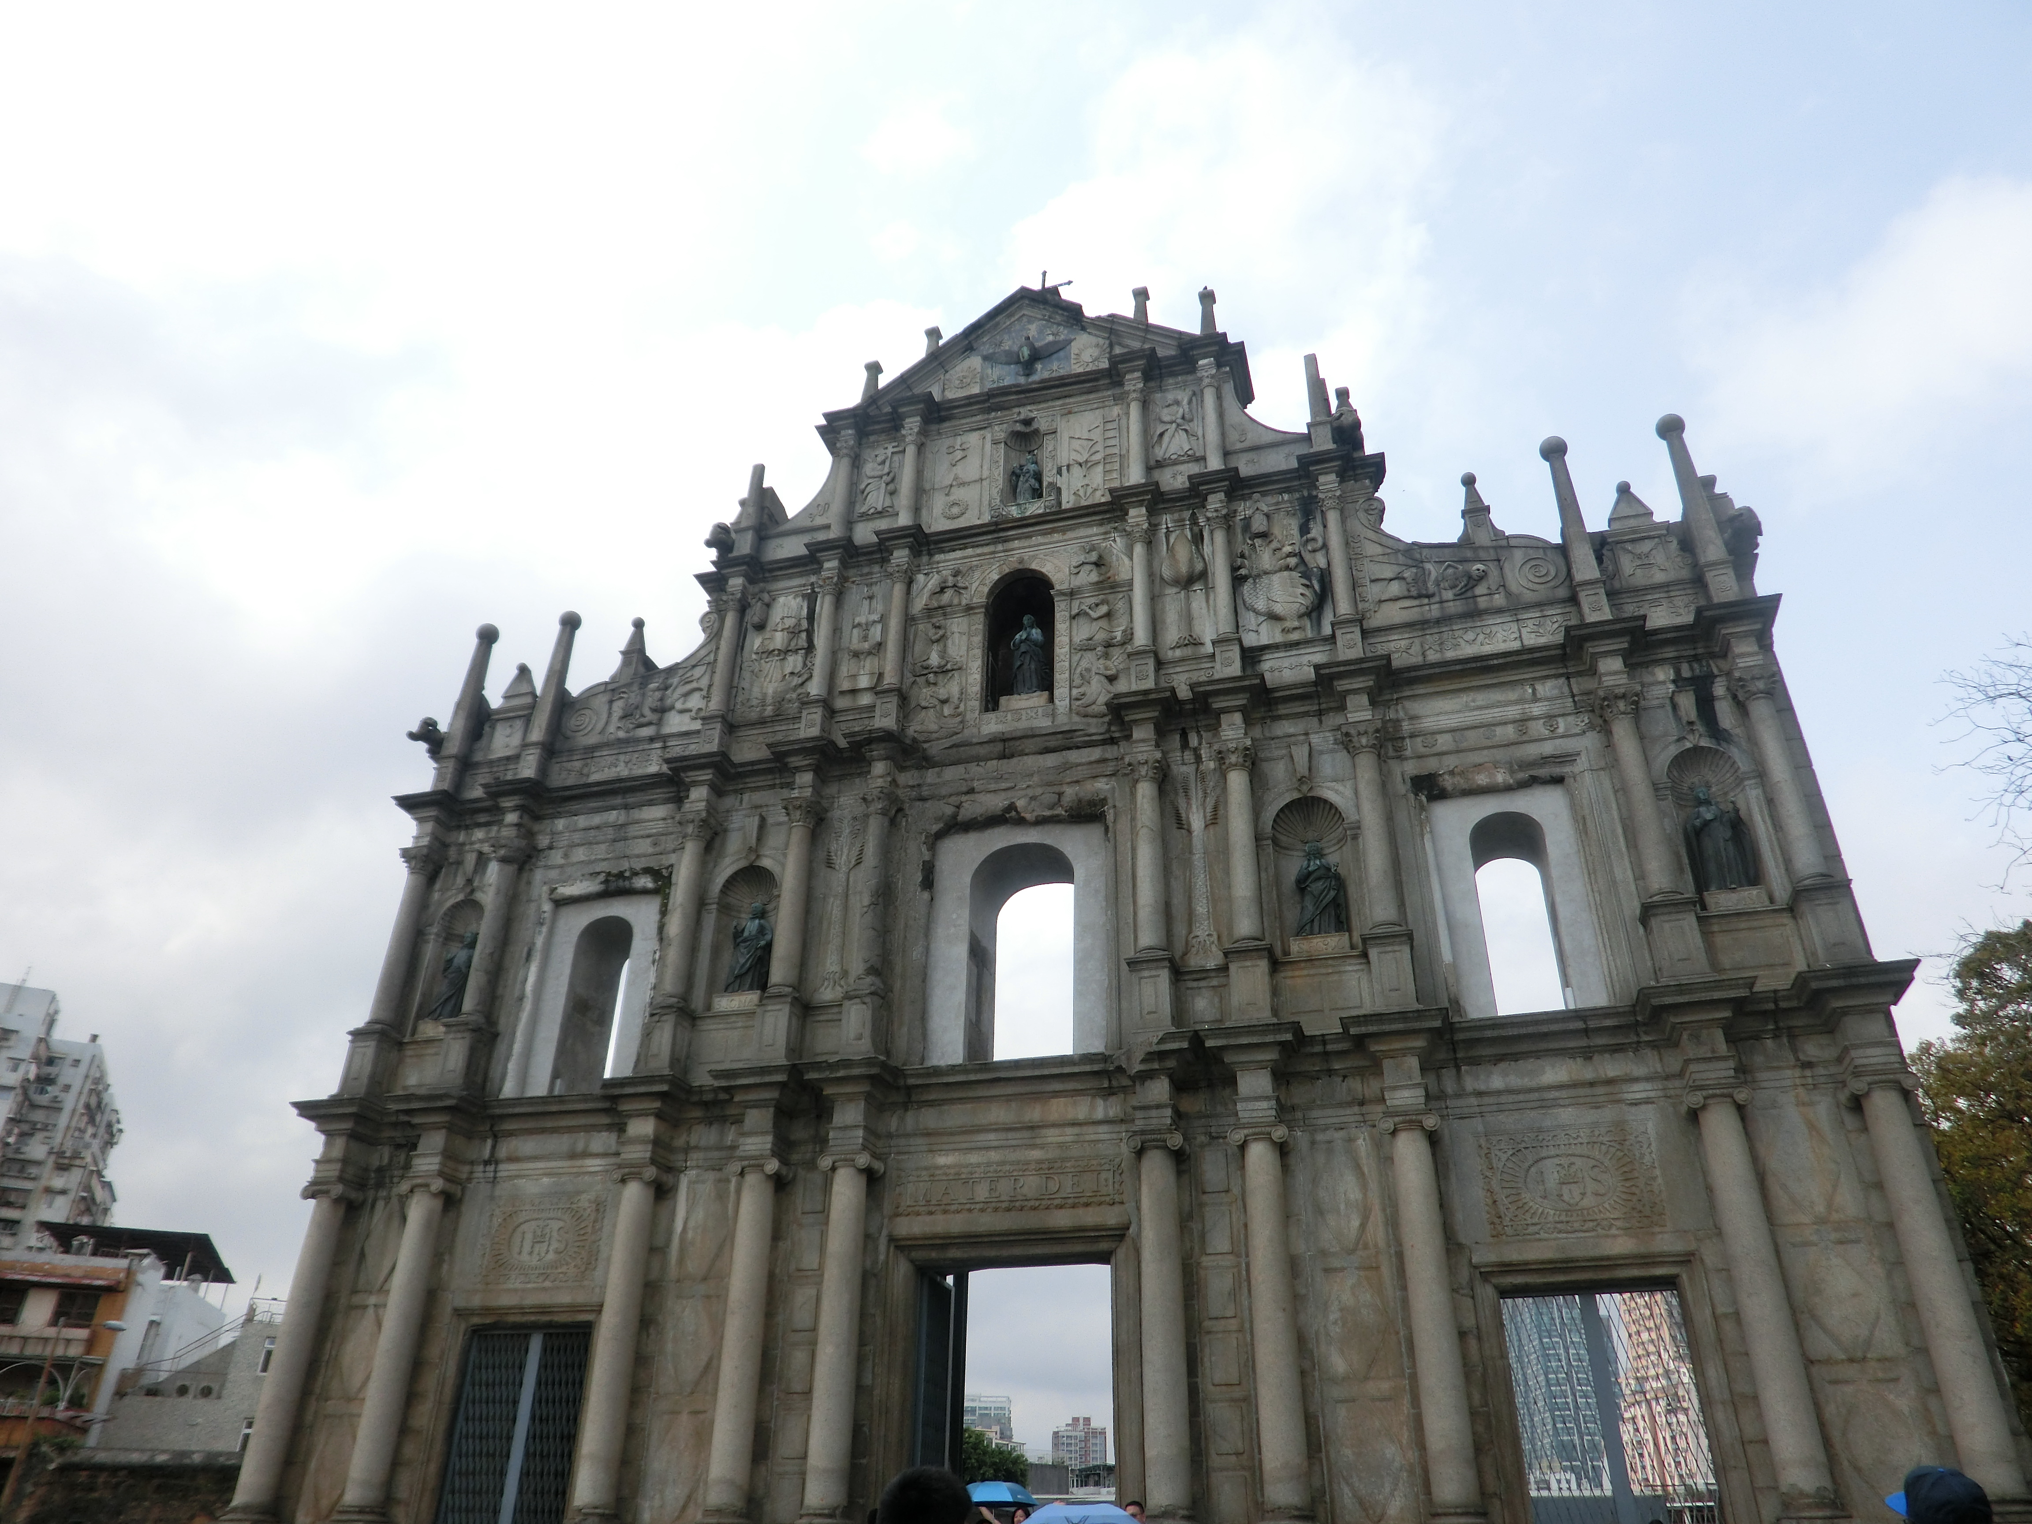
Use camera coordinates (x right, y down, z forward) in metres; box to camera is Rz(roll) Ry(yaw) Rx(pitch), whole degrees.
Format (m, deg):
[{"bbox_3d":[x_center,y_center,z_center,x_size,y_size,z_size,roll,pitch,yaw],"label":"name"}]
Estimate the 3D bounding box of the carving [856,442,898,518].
[{"bbox_3d":[-2.666,-5.536,27.630,0.804,1.789,0.200,-8,-32,15],"label":"carving"}]

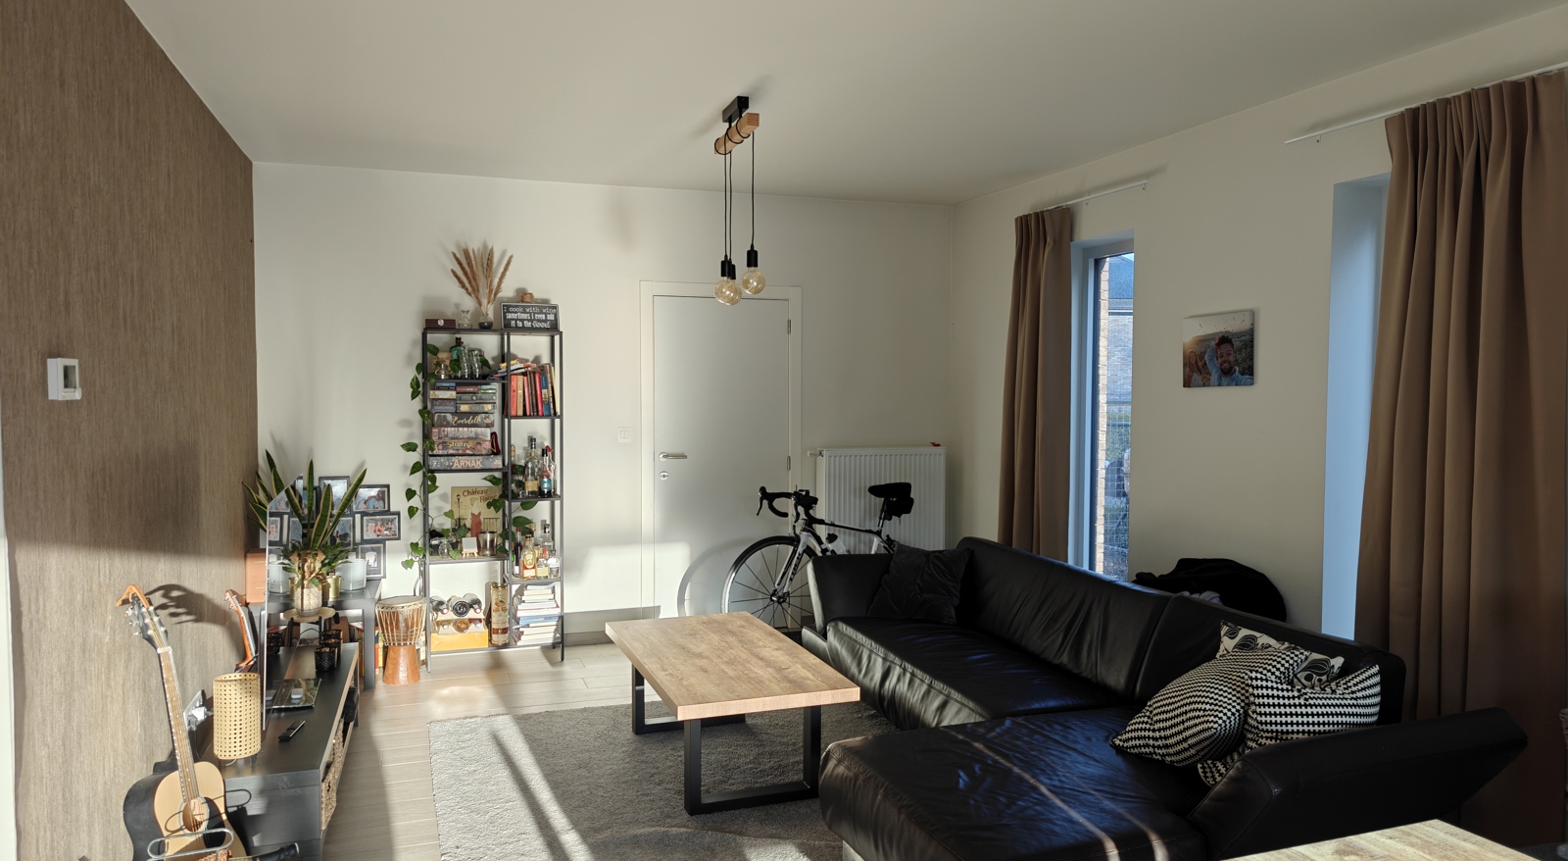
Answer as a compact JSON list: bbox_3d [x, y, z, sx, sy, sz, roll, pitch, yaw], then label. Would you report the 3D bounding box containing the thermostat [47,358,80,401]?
[{"bbox_3d":[-1.664,-0.118,2.413,0.034,0.096,0.125,-1,3,-19],"label":"thermostat"}]

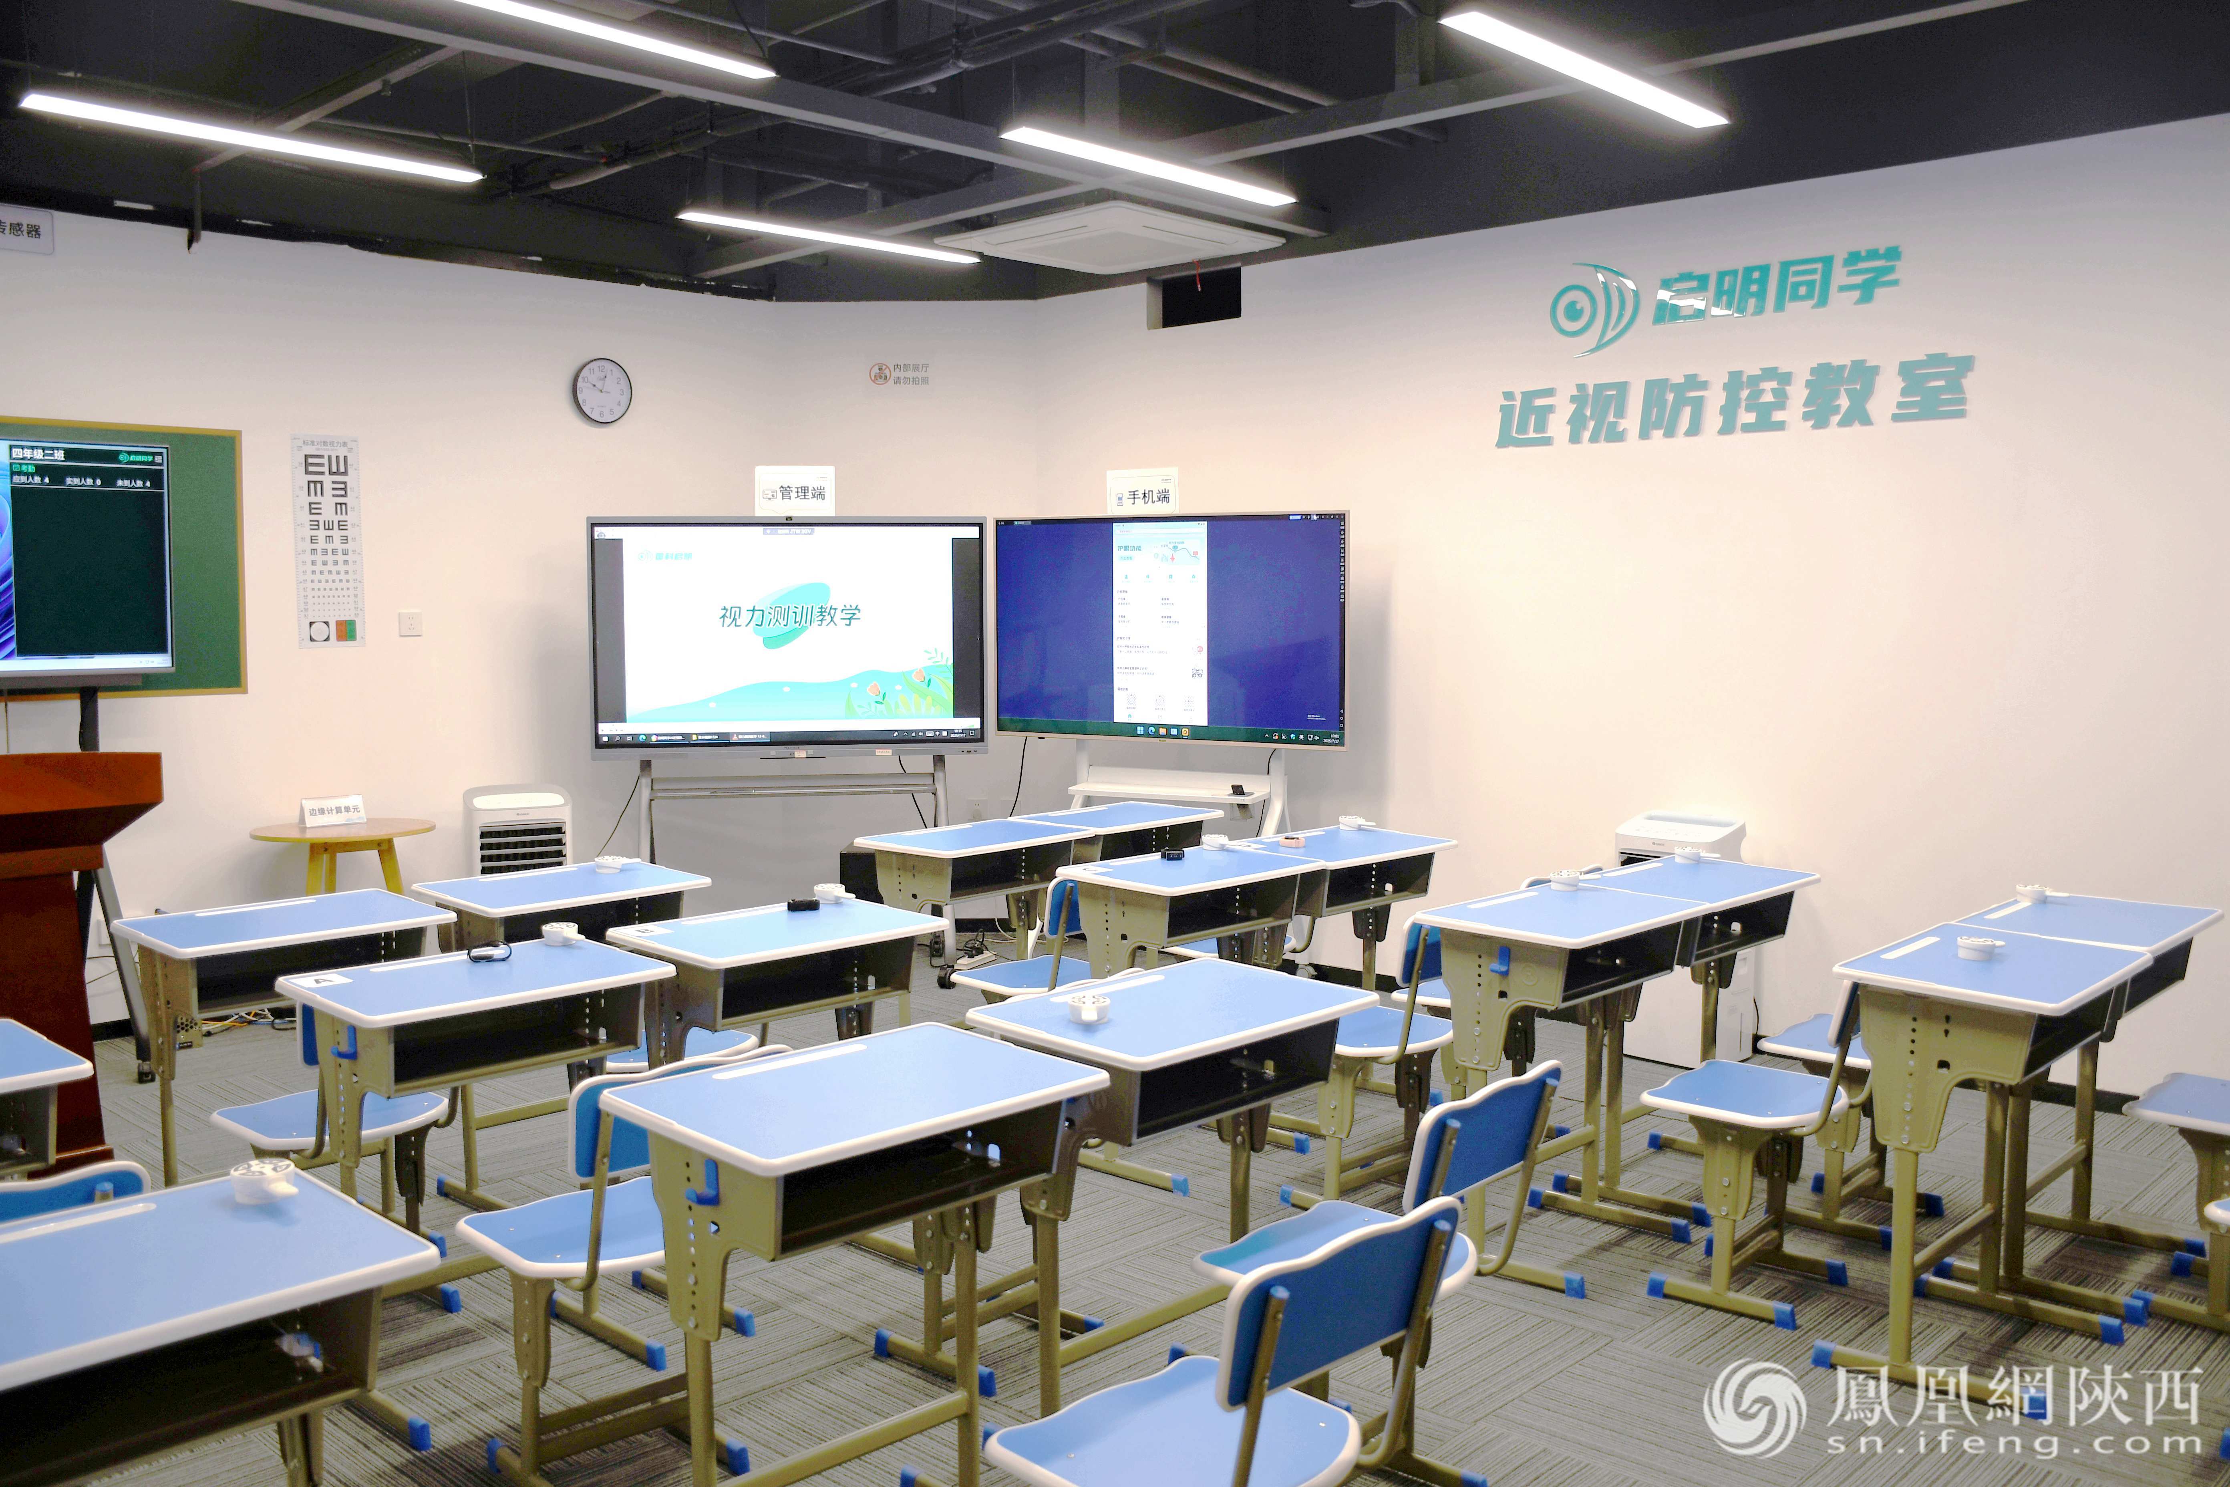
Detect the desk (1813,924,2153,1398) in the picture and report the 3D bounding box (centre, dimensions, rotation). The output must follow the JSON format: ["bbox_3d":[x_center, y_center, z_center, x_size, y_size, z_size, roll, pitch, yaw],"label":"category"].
[{"bbox_3d":[1.738,0.824,3.335,0.600,0.799,0.410,-5,8,-44],"label":"desk"}]

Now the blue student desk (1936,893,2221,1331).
[{"bbox_3d":[2.175,0.785,3.765,0.600,0.799,0.410,-5,8,-44],"label":"blue student desk"}]

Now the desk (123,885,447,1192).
[{"bbox_3d":[-1.877,0.775,3.830,0.410,0.766,0.600,5,7,41],"label":"desk"}]

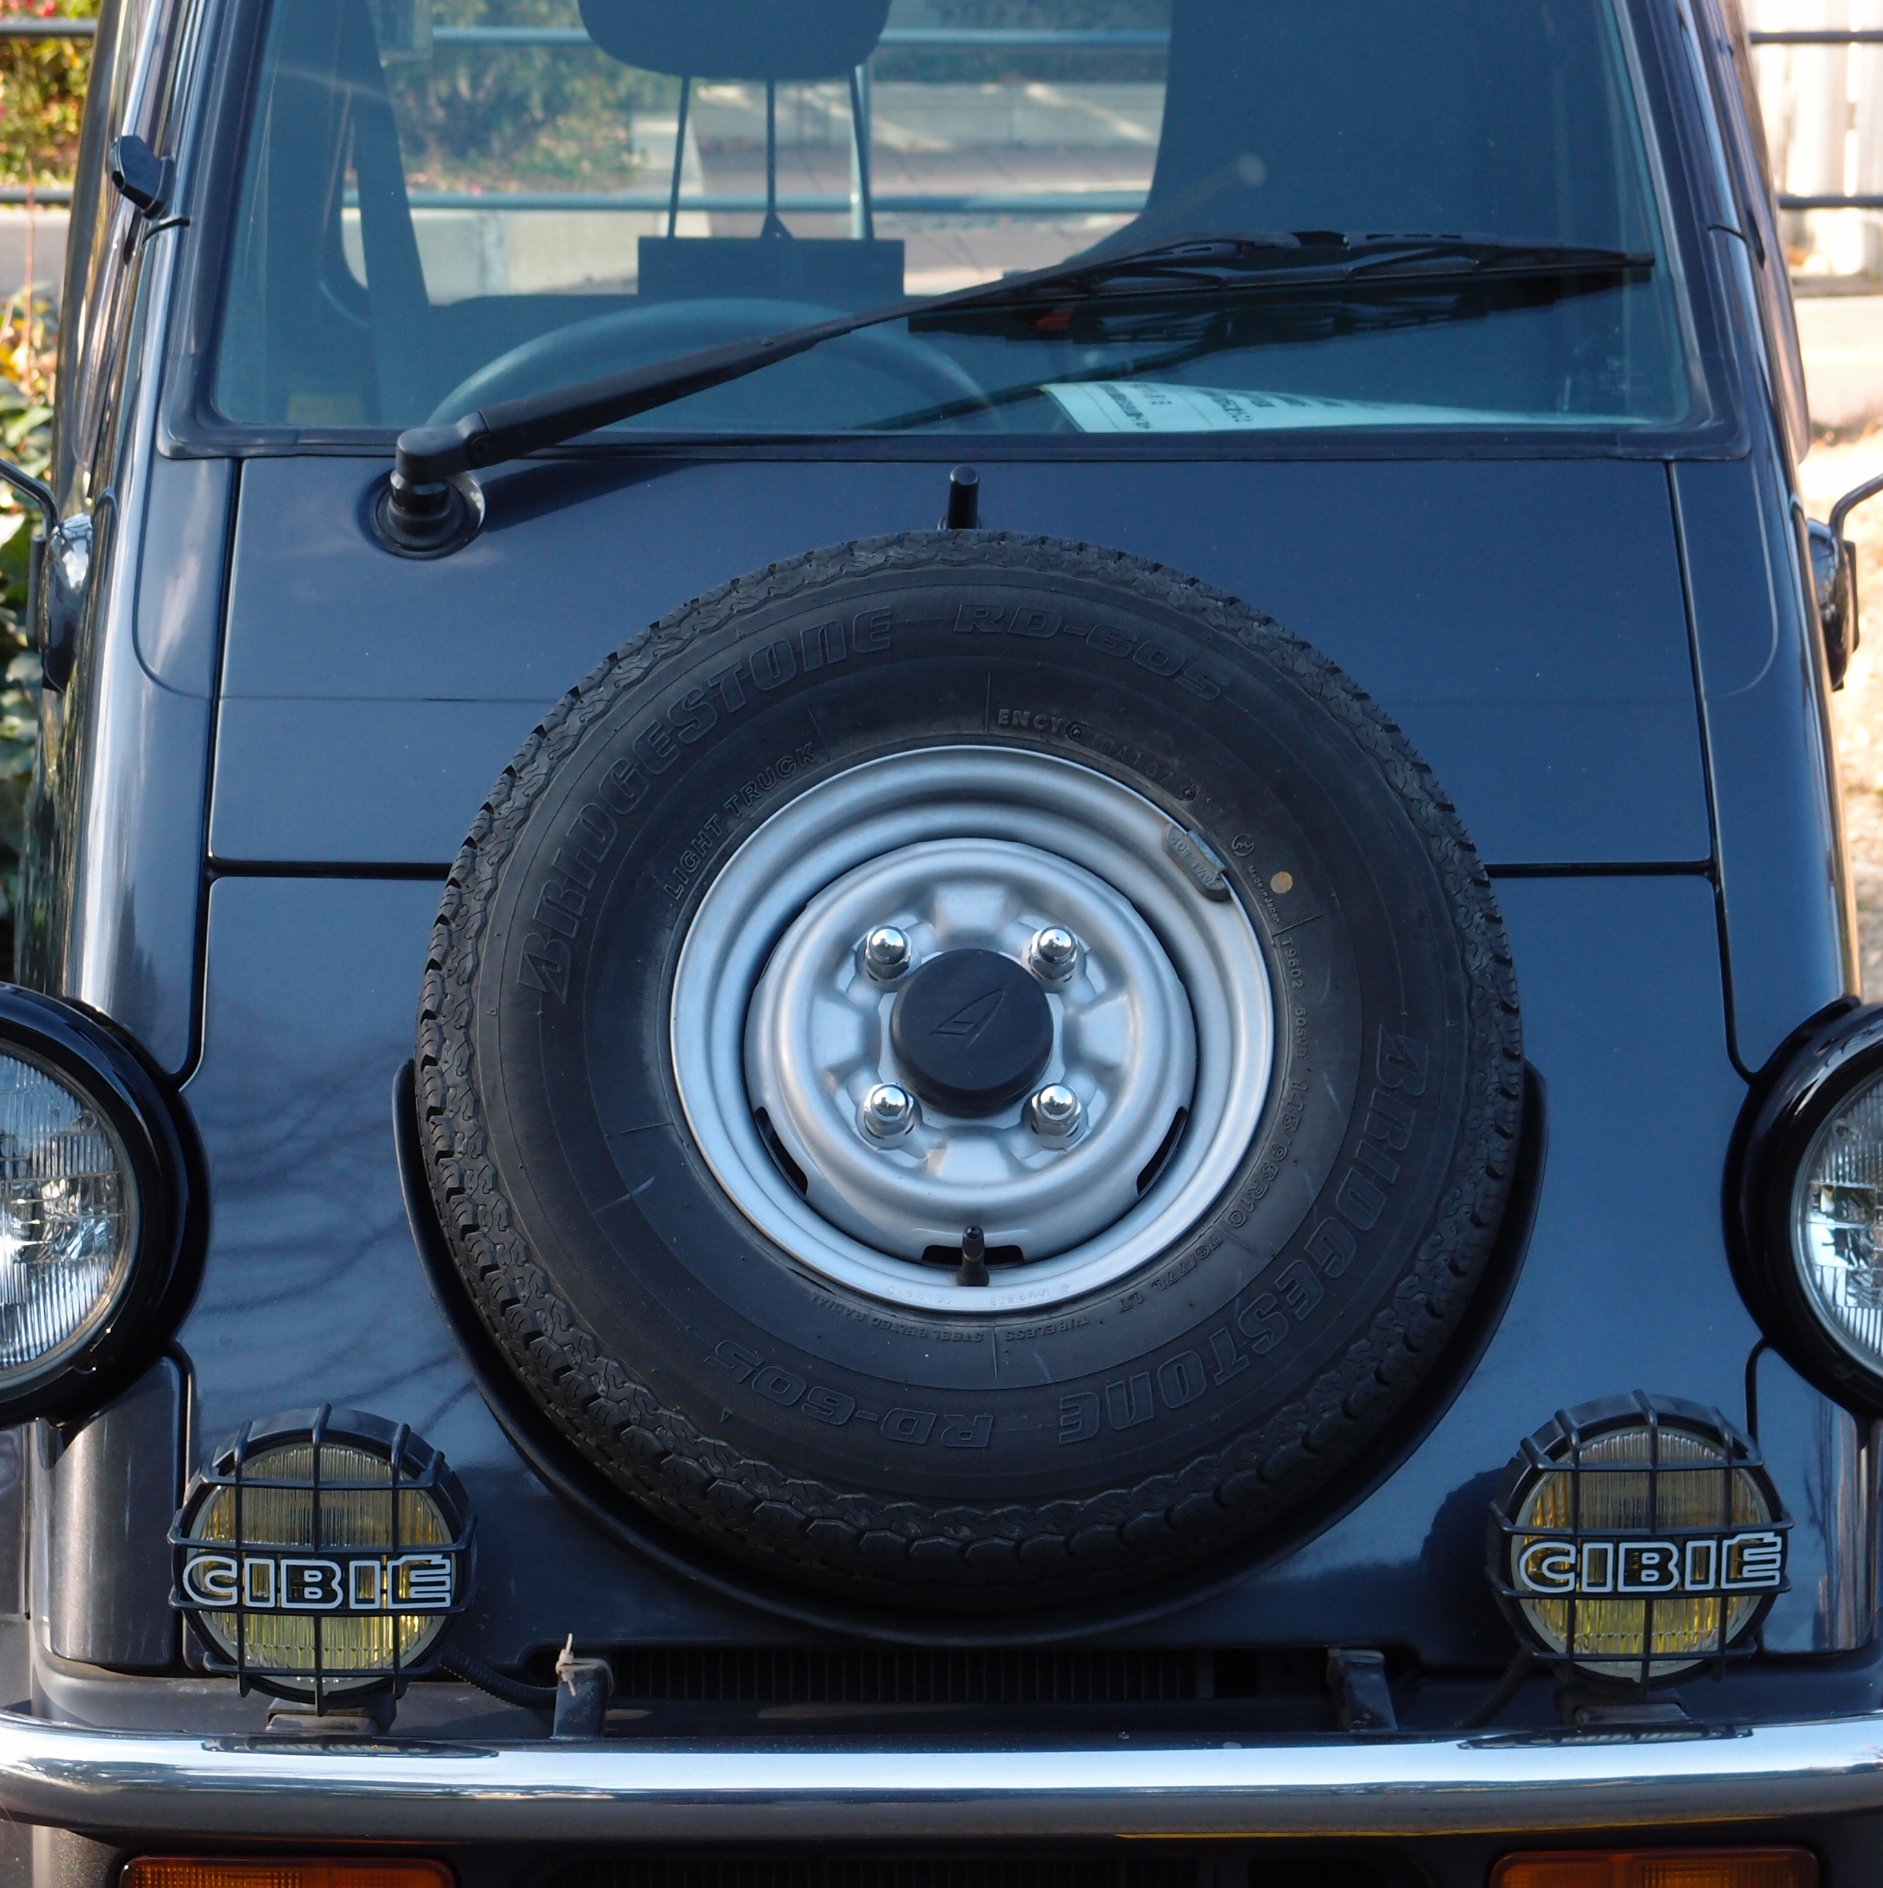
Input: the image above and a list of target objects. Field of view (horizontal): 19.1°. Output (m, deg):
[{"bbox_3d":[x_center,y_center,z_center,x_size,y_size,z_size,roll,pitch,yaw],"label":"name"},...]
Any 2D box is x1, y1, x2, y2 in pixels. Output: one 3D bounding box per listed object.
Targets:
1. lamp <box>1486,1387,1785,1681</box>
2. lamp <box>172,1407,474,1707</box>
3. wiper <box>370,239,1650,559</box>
[{"bbox_3d":[0.314,0.267,2.530,0.130,0.124,0.095,0,13,-1],"label":"lamp"},{"bbox_3d":[-0.278,0.271,2.520,0.130,0.124,0.095,0,13,-1],"label":"lamp"},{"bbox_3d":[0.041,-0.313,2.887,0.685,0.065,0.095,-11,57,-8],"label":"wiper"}]

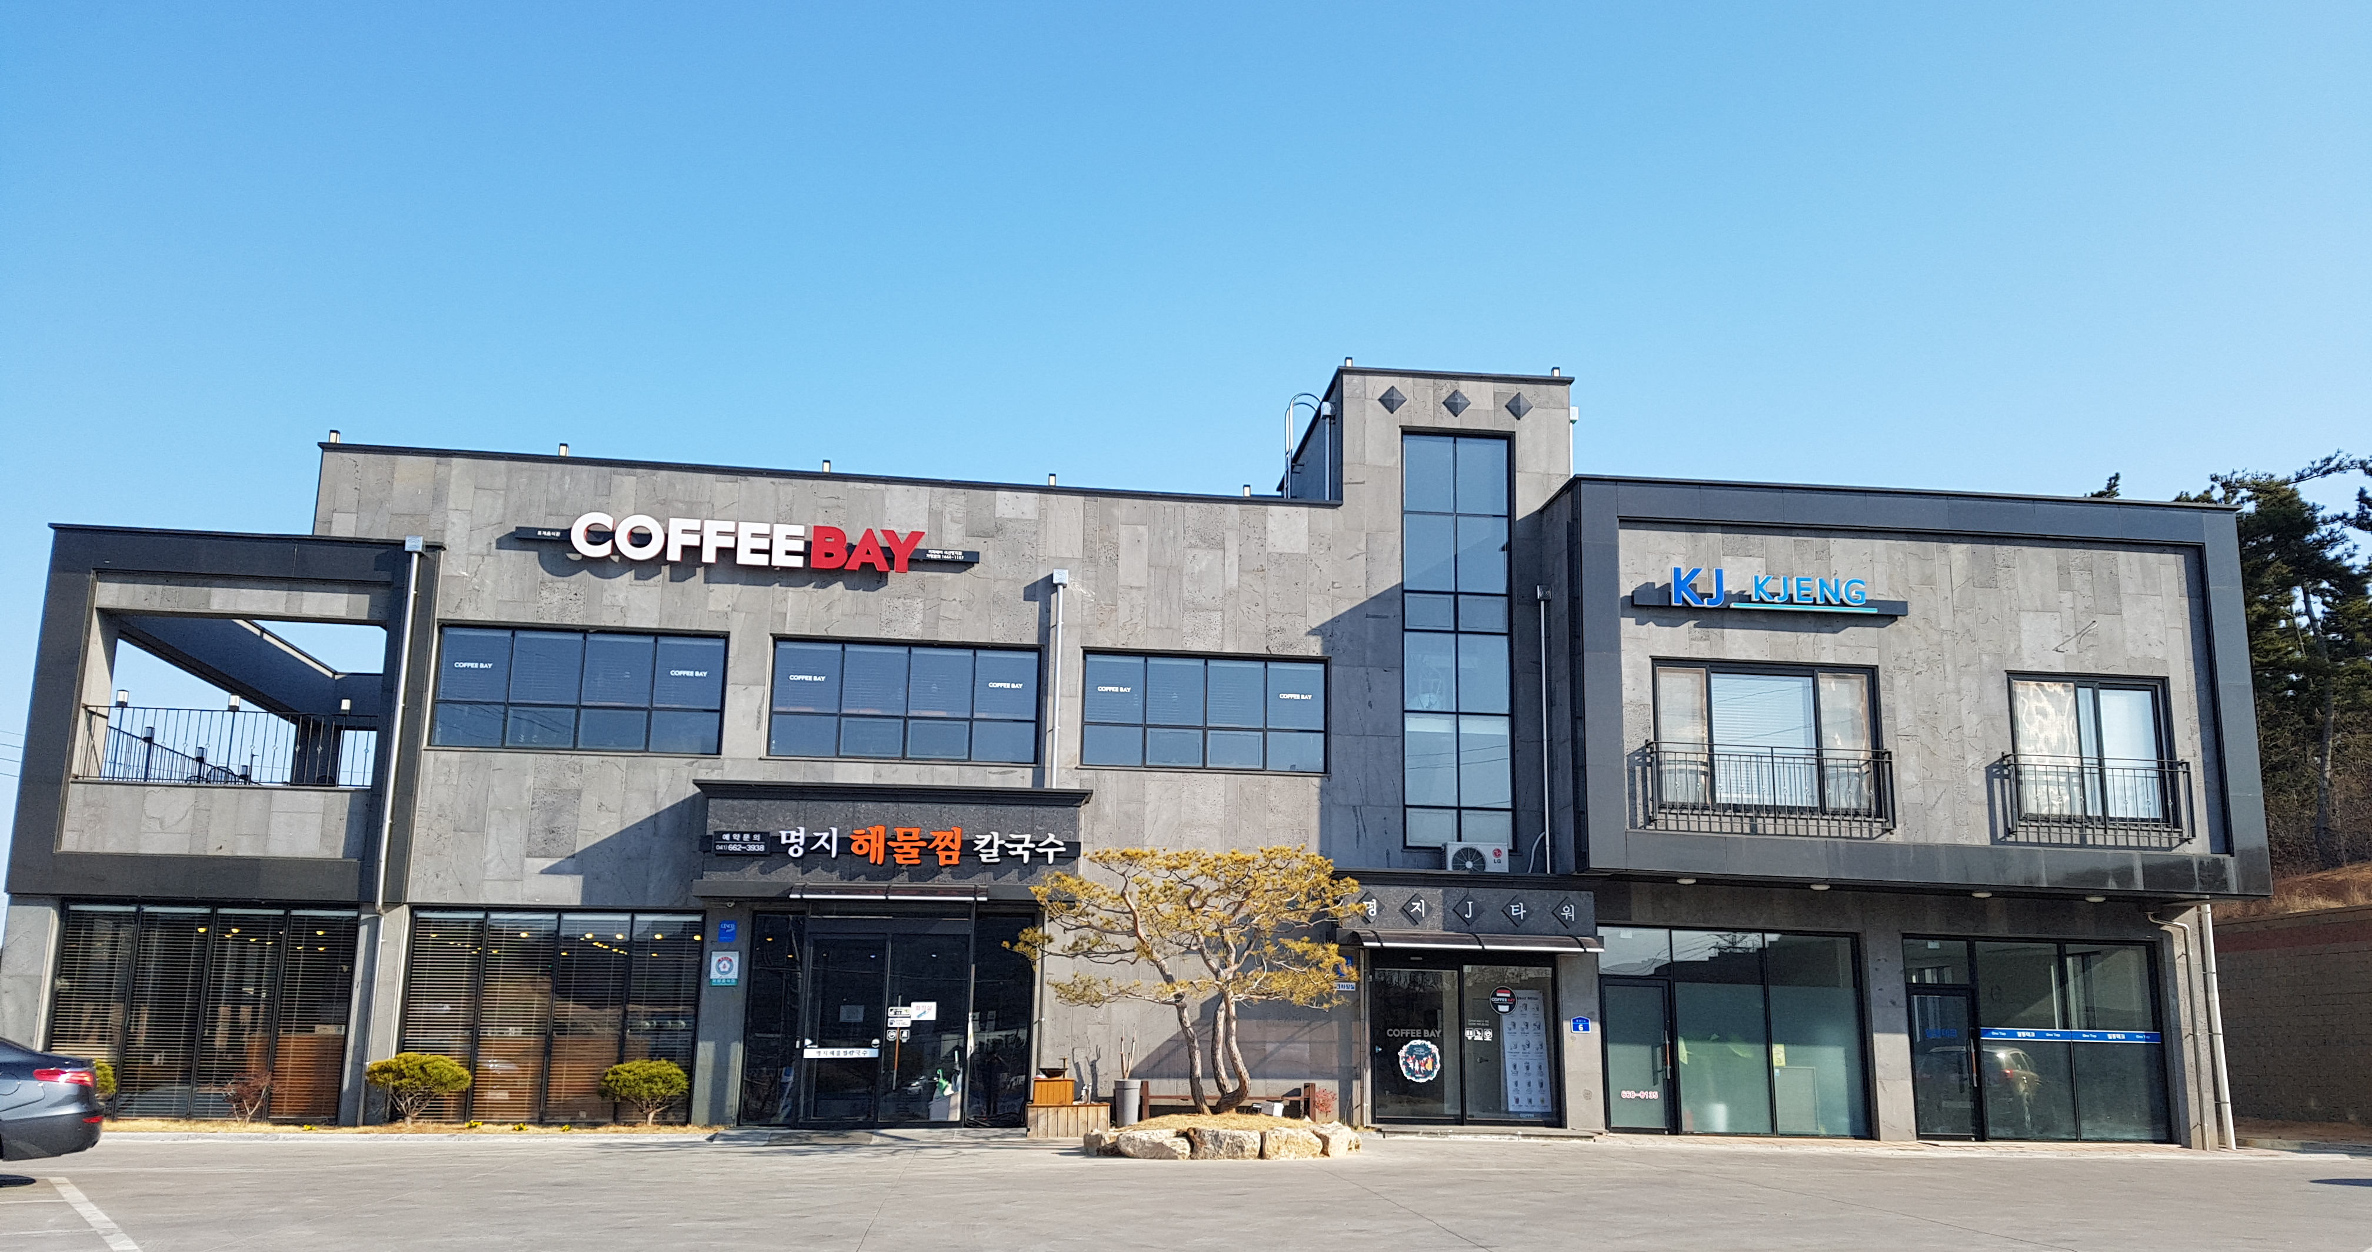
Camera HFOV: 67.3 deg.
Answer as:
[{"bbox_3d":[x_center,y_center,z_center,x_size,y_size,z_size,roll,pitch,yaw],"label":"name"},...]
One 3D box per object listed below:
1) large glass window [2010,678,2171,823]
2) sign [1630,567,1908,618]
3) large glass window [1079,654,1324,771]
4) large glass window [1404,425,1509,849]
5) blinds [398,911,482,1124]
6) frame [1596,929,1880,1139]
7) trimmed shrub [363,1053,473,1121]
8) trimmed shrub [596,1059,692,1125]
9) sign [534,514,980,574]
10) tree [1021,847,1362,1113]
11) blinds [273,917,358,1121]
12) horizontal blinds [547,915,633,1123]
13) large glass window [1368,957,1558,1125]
[{"bbox_3d":[12.202,1.646,24.124,2.259,2.001,0.150,2,-13,-6],"label":"large glass window"},{"bbox_3d":[7.791,-0.420,23.897,3.835,0.581,0.220,2,-13,-6],"label":"sign"},{"bbox_3d":[0.239,1.143,22.973,3.162,1.483,0.150,2,-12,-6],"label":"large glass window"},{"bbox_3d":[3.599,0.151,23.581,1.486,5.569,0.150,2,-12,-6],"label":"large glass window"},{"bbox_3d":[-9.271,4.876,22.225,0.809,2.462,0.050,2,-11,-6],"label":"blinds"},{"bbox_3d":[7.063,5.226,22.947,3.557,2.584,0.150,2,-12,-6],"label":"frame"},{"bbox_3d":[-9.159,5.520,21.270,1.261,0.885,1.135,2,-11,-6],"label":"trimmed shrub"},{"bbox_3d":[-6.542,5.634,21.539,1.098,0.807,0.988,2,-11,-6],"label":"trimmed shrub"},{"bbox_3d":[-5.683,-1.070,23.467,5.866,0.623,0.250,2,-11,-6],"label":"sign"},{"bbox_3d":[0.093,4.185,21.189,4.098,3.127,3.200,2,-13,-6],"label":"tree"},{"bbox_3d":[-10.782,4.837,22.065,0.798,2.472,0.050,2,-11,-6],"label":"blinds"},{"bbox_3d":[-7.491,4.929,22.422,0.905,2.545,0.070,2,-13,-6],"label":"horizontal blinds"},{"bbox_3d":[3.532,5.228,22.523,2.444,2.101,0.150,2,-12,-6],"label":"large glass window"}]

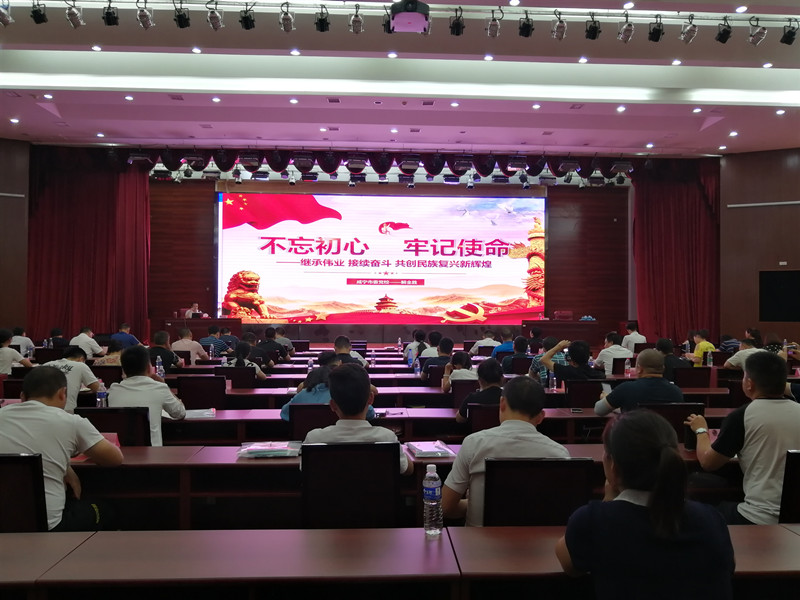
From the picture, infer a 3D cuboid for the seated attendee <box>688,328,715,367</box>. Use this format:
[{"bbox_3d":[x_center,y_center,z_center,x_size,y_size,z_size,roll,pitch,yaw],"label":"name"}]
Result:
[{"bbox_3d":[4.811,1.093,9.953,0.500,1.243,0.750,1,-1,-24],"label":"seated attendee"}]

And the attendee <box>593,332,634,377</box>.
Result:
[{"bbox_3d":[2.755,1.031,8.068,0.530,1.250,0.750,1,-1,-14],"label":"attendee"}]

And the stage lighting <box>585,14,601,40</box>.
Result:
[{"bbox_3d":[2.421,-3.446,7.881,0.200,0.294,0.270,1,-1,-17],"label":"stage lighting"}]

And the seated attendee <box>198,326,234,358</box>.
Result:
[{"bbox_3d":[-3.233,1.092,10.990,0.550,1.266,0.780,0,-1,1],"label":"seated attendee"}]

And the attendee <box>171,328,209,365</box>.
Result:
[{"bbox_3d":[-3.084,1.025,9.149,0.540,1.240,0.750,0,-1,0],"label":"attendee"}]

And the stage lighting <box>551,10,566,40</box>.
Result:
[{"bbox_3d":[2.106,-3.630,8.266,0.190,0.310,0.230,0,-1,-2],"label":"stage lighting"}]

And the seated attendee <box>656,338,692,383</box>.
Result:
[{"bbox_3d":[3.079,1.066,7.264,0.530,1.230,0.720,0,-1,-3],"label":"seated attendee"}]

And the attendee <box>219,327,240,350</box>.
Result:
[{"bbox_3d":[-3.419,1.158,12.435,0.530,1.210,0.720,0,-1,-3],"label":"attendee"}]

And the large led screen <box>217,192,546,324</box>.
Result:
[{"bbox_3d":[-0.471,-1.175,18.397,9.625,3.798,0.160,0,-1,-2],"label":"large led screen"}]

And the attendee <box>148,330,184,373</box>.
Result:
[{"bbox_3d":[-3.005,1.004,7.881,0.540,1.240,0.750,0,-1,1],"label":"attendee"}]

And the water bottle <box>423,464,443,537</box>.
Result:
[{"bbox_3d":[0.112,0.684,2.144,0.064,0.226,0.064,0,-1,-2],"label":"water bottle"}]

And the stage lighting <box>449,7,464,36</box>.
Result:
[{"bbox_3d":[0.704,-3.494,7.820,0.200,0.342,0.270,0,-1,-8],"label":"stage lighting"}]

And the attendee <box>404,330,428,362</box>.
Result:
[{"bbox_3d":[0.274,1.092,9.773,0.460,1.226,0.750,0,-1,0],"label":"attendee"}]

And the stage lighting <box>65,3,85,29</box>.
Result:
[{"bbox_3d":[-4.182,-3.662,8.018,0.190,0.310,0.230,0,-1,-2],"label":"stage lighting"}]

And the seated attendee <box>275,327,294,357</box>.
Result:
[{"bbox_3d":[-2.103,1.110,11.127,0.530,1.260,0.720,0,-1,-3],"label":"seated attendee"}]

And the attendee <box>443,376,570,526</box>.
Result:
[{"bbox_3d":[0.490,0.963,2.950,0.560,1.218,0.720,0,-1,-3],"label":"attendee"}]

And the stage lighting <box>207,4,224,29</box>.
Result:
[{"bbox_3d":[-2.392,-3.668,8.089,0.190,0.310,0.230,0,-1,-2],"label":"stage lighting"}]

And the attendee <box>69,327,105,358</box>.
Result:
[{"bbox_3d":[-5.157,1.040,10.305,0.550,1.230,0.750,0,-1,3],"label":"attendee"}]

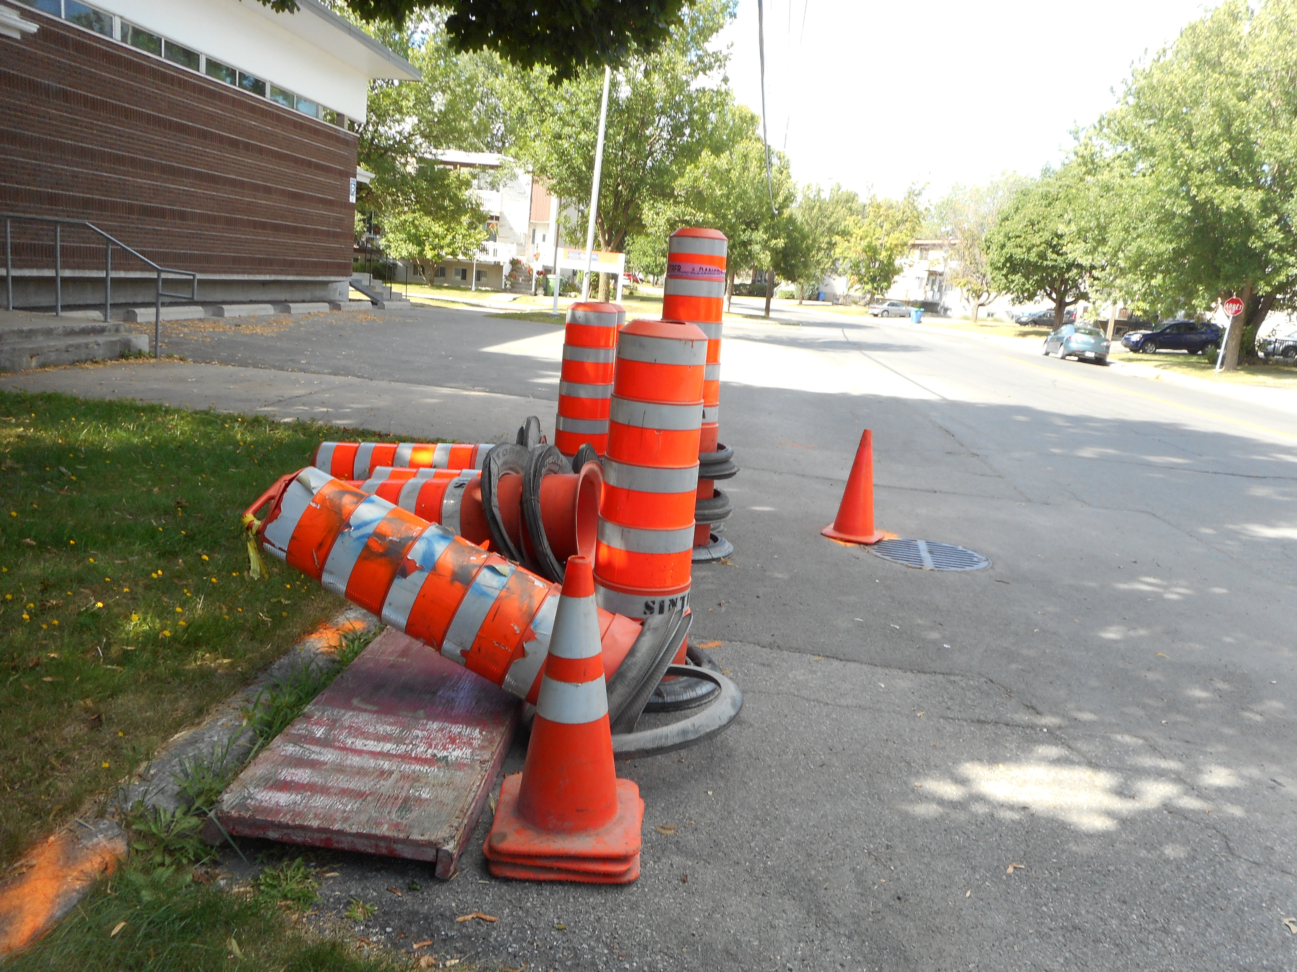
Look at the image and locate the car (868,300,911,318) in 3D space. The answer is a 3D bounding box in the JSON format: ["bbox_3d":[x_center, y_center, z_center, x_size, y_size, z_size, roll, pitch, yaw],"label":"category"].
[{"bbox_3d":[21.369,-15.240,81.049,4.600,1.420,1.760,2,13,-15],"label":"car"}]

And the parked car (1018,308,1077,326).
[{"bbox_3d":[30.673,-13.079,72.740,4.400,1.500,1.760,6,12,2],"label":"parked car"}]

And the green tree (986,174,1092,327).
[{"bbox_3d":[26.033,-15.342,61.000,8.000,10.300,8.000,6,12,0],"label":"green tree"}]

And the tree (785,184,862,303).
[{"bbox_3d":[17.863,-25.391,98.000,9.000,12.200,9.000,6,12,0],"label":"tree"}]

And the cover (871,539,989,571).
[{"bbox_3d":[1.735,0.447,5.837,0.750,0.040,0.750,7,12,4],"label":"cover"}]

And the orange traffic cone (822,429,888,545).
[{"bbox_3d":[1.380,-0.018,6.038,0.370,0.710,0.370,11,13,23],"label":"orange traffic cone"}]

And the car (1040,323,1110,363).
[{"bbox_3d":[18.171,-6.095,39.643,1.760,1.470,4.500,8,12,9],"label":"car"}]

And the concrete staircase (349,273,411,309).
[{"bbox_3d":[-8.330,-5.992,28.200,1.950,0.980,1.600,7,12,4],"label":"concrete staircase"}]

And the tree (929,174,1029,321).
[{"bbox_3d":[27.373,-19.828,77.500,8.200,11.900,8.200,6,12,0],"label":"tree"}]

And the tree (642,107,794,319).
[{"bbox_3d":[4.655,-16.679,57.000,9.300,12.200,9.300,6,12,0],"label":"tree"}]

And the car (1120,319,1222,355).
[{"bbox_3d":[25.039,-7.194,44.404,4.750,1.700,1.810,4,12,3],"label":"car"}]

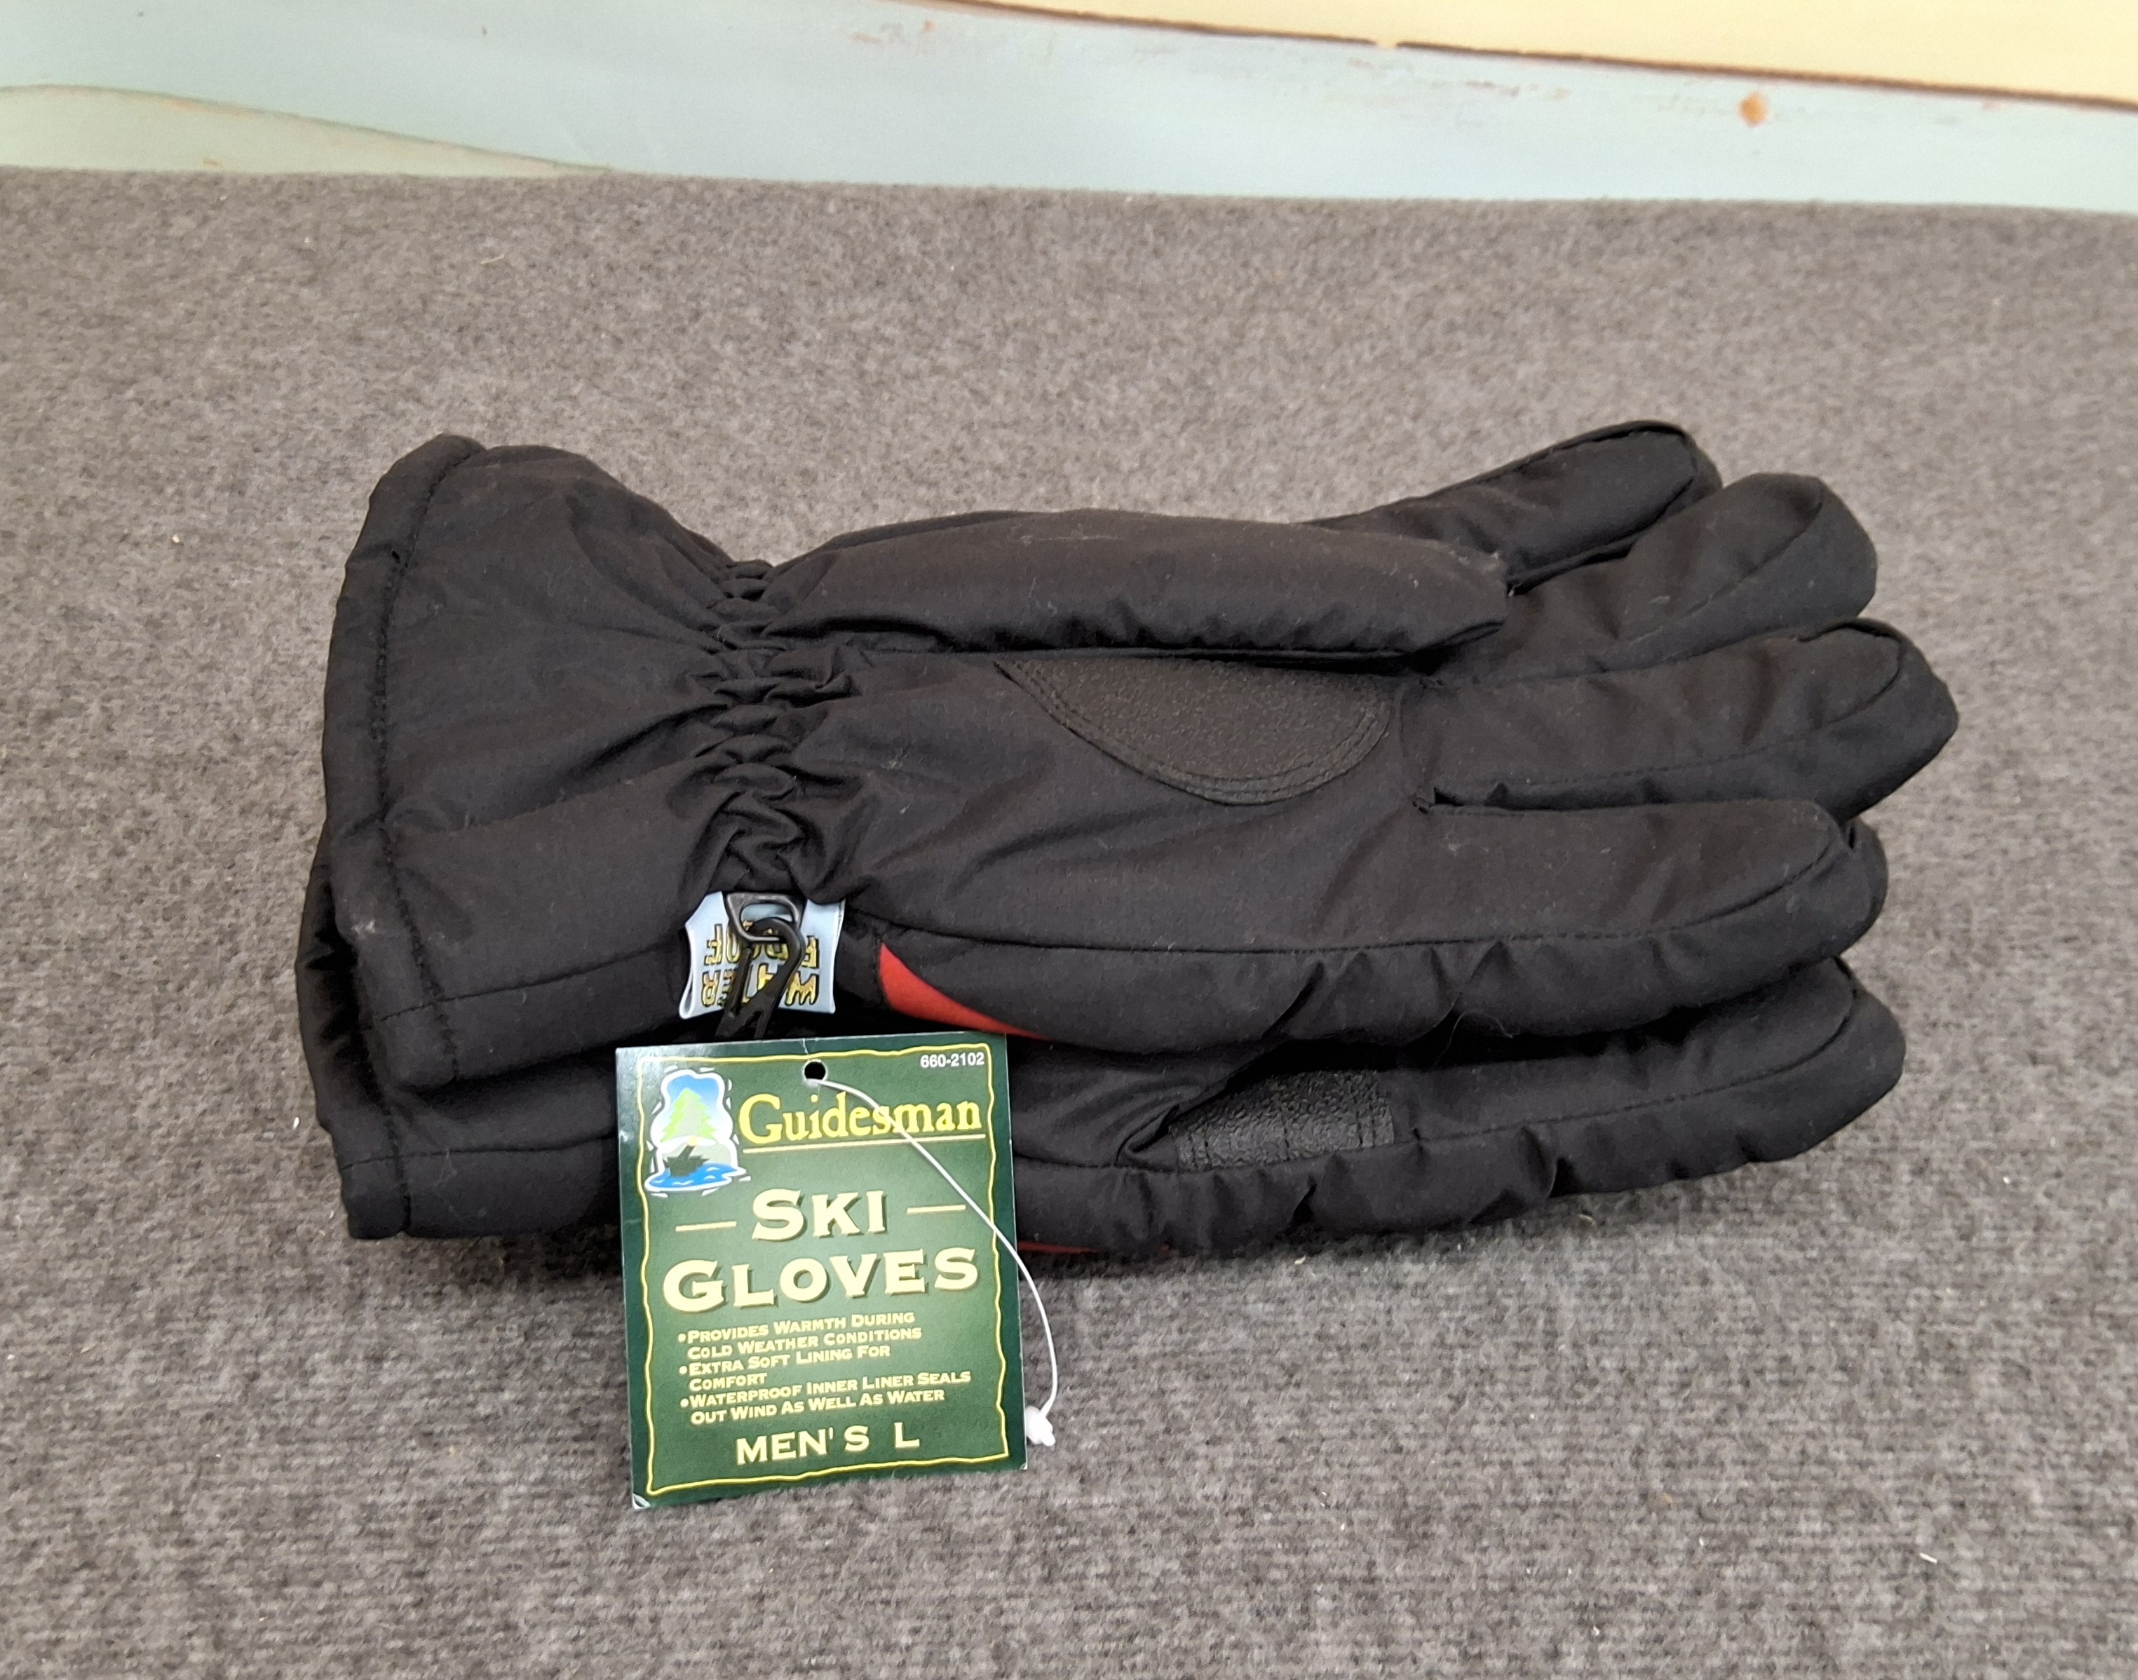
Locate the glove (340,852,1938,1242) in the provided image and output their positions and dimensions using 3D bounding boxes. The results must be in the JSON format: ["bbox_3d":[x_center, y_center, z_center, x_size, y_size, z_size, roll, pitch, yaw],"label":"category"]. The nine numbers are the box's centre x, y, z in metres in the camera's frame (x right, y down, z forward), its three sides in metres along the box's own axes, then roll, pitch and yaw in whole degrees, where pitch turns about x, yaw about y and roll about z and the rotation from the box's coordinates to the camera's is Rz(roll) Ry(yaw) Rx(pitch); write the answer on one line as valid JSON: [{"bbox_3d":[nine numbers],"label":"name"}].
[{"bbox_3d":[0.008,0.005,0.311,0.285,0.042,0.140,0,51,0],"label":"glove"}]

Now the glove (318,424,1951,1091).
[{"bbox_3d":[0.015,-0.025,0.294,0.288,0.048,0.142,0,51,0],"label":"glove"}]

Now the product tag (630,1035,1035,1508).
[{"bbox_3d":[-0.040,0.069,0.261,0.064,0.002,0.072,-1,88,-8],"label":"product tag"}]

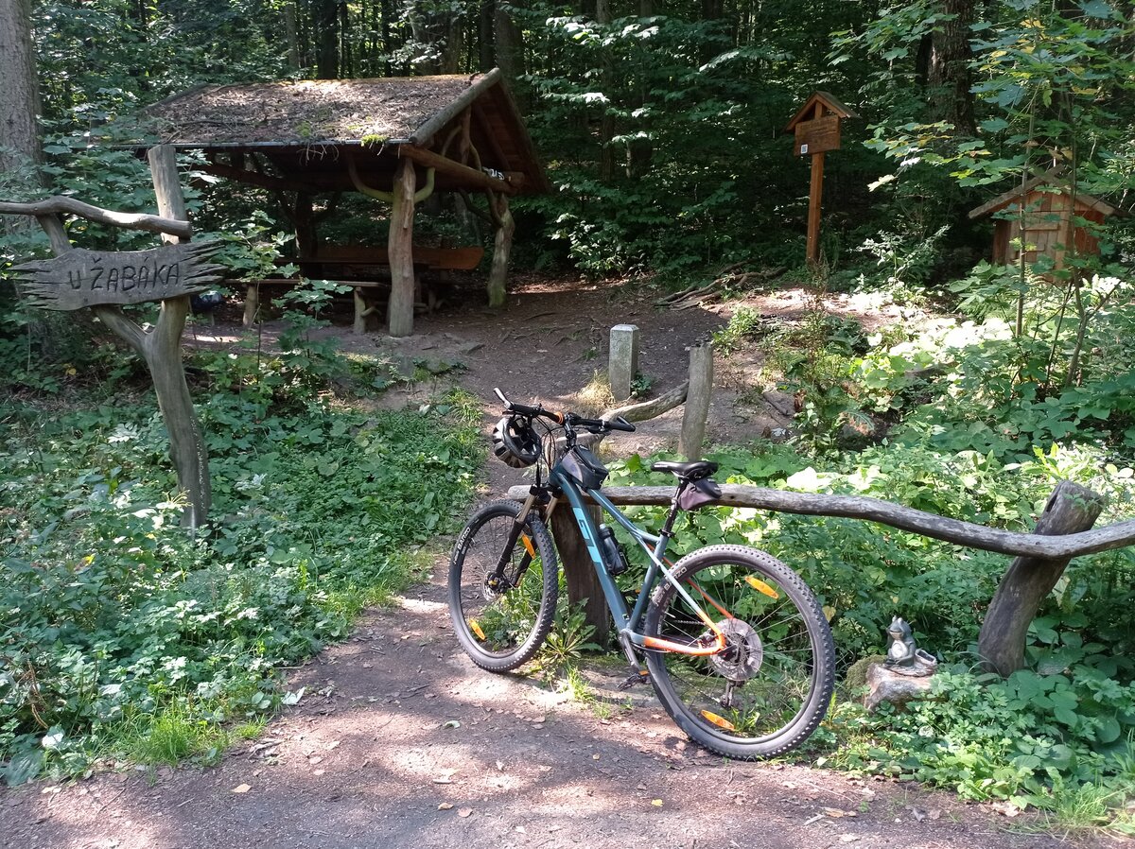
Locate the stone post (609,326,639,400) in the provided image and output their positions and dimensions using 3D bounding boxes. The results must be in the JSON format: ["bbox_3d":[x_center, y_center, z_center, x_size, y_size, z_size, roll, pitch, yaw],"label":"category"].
[{"bbox_3d":[0.431,-0.485,7.080,0.180,0.600,0.180,4,9,17],"label":"stone post"}]

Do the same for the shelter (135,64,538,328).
[{"bbox_3d":[-2.847,-2.827,11.569,4.050,3.100,4.400,4,9,15],"label":"shelter"}]

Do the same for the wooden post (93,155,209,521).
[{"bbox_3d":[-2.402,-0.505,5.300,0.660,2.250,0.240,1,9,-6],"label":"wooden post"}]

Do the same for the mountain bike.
[{"bbox_3d":[0.167,0.523,3.576,1.900,1.160,0.740,6,0,42],"label":"mountain bike"}]

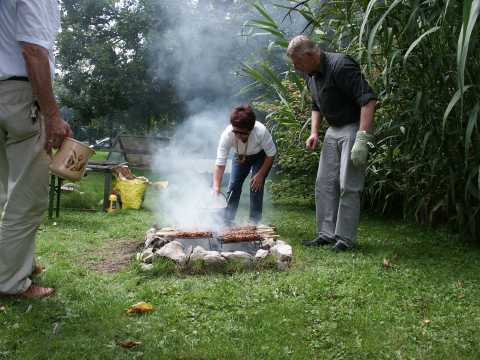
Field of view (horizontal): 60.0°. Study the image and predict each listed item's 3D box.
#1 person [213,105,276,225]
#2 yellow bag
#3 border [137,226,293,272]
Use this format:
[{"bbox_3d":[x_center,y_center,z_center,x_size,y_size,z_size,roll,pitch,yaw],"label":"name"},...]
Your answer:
[{"bbox_3d":[0.060,-0.030,3.550,0.550,1.150,0.820,0,2,11],"label":"person"},{"bbox_3d":[-1.680,0.190,6.450,0.490,0.480,0.380,0,2,-11],"label":"yellow bag"},{"bbox_3d":[-0.175,0.455,3.000,1.040,0.200,0.860,0,2,0],"label":"border"}]

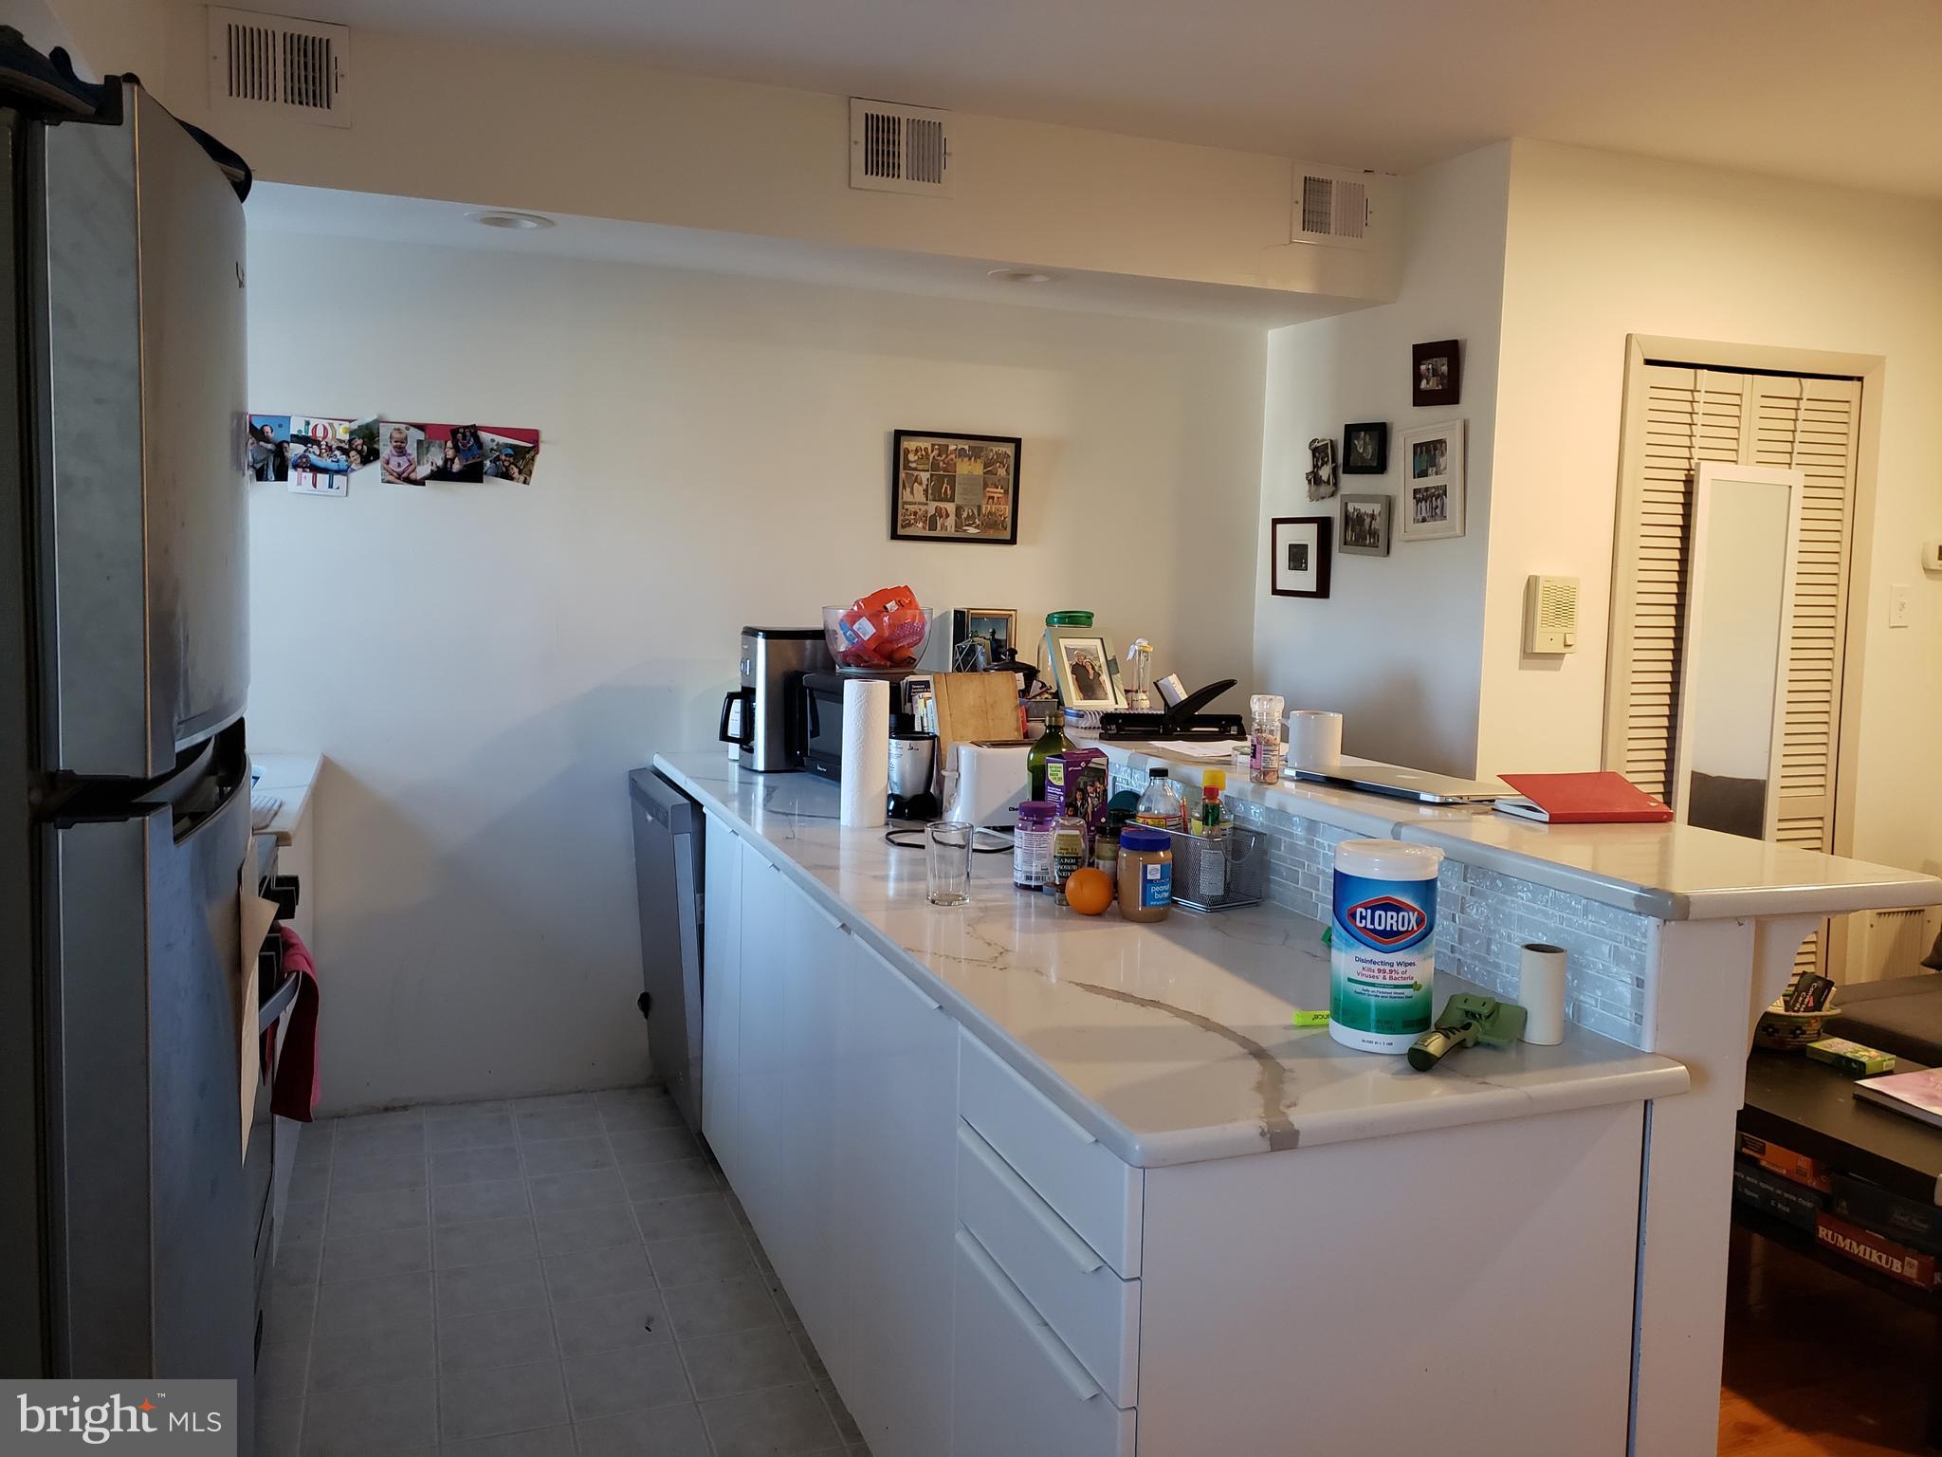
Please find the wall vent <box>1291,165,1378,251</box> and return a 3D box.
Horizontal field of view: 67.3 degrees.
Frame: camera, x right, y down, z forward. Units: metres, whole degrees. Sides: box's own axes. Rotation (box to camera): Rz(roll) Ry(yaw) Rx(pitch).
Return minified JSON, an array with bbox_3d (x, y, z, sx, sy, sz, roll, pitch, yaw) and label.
[{"bbox_3d":[0.949,-1.354,3.792,0.252,0.199,0.020,-1,6,-21],"label":"wall vent"}]

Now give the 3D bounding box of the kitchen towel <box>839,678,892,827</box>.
[{"bbox_3d":[-0.203,0.048,2.812,0.096,0.277,0.096,2,6,0],"label":"kitchen towel"}]

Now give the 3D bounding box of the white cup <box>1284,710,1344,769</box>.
[{"bbox_3d":[0.546,0.026,2.364,0.115,0.098,0.085,3,6,13],"label":"white cup"}]

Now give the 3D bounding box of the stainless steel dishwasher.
[{"bbox_3d":[-0.505,0.564,3.666,0.620,0.860,0.610,-1,6,-21],"label":"stainless steel dishwasher"}]

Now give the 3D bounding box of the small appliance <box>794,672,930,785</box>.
[{"bbox_3d":[-0.180,0.009,3.411,0.317,0.240,0.425,-1,6,-21],"label":"small appliance"}]

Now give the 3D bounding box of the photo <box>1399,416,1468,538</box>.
[{"bbox_3d":[1.171,-0.631,3.738,0.022,0.292,0.255,-1,6,-21],"label":"photo"}]

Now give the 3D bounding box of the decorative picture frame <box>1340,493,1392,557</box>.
[{"bbox_3d":[1.077,-0.554,3.982,0.020,0.160,0.197,-2,7,-26],"label":"decorative picture frame"}]

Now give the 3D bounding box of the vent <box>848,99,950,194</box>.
[{"bbox_3d":[-0.155,-1.335,3.362,0.253,0.200,0.020,-1,6,-21],"label":"vent"}]

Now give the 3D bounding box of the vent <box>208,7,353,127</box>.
[{"bbox_3d":[-1.370,-1.314,2.898,0.254,0.199,0.020,-1,6,-21],"label":"vent"}]

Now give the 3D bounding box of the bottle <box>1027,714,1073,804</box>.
[{"bbox_3d":[0.146,0.098,2.550,0.102,0.255,0.102,-1,6,-21],"label":"bottle"}]

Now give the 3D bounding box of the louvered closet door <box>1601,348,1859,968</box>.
[{"bbox_3d":[2.027,0.051,3.951,0.767,1.955,0.040,-1,6,-21],"label":"louvered closet door"}]

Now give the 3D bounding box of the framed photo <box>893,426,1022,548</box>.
[{"bbox_3d":[-0.037,-0.665,4.052,0.375,0.298,0.022,-1,6,-21],"label":"framed photo"}]

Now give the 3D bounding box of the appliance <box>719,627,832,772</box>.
[{"bbox_3d":[-0.491,-0.072,3.633,0.280,0.342,0.186,-1,6,-21],"label":"appliance"}]

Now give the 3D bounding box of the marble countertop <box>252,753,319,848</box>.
[{"bbox_3d":[-1.672,0.148,2.927,0.635,0.035,1.120,-1,6,-21],"label":"marble countertop"}]

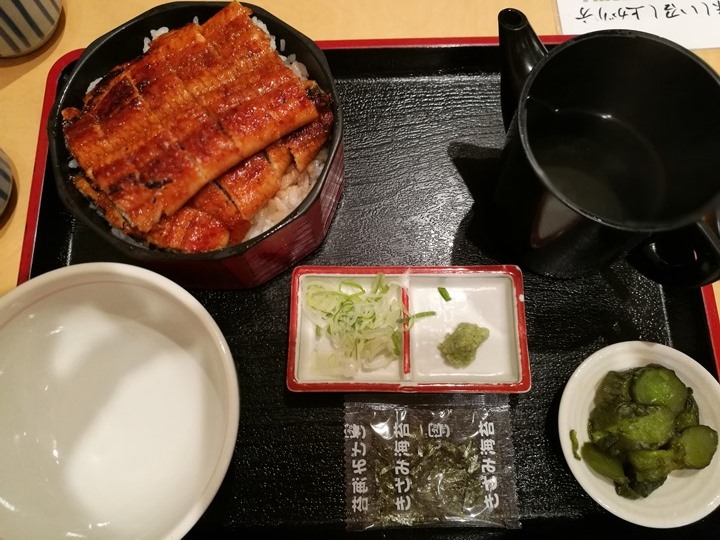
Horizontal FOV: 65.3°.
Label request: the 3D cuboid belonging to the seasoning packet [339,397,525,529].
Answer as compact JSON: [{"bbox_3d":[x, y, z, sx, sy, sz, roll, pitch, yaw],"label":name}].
[{"bbox_3d":[0.038,0.103,0.303,0.092,0.012,0.071,-1,74,0],"label":"seasoning packet"}]

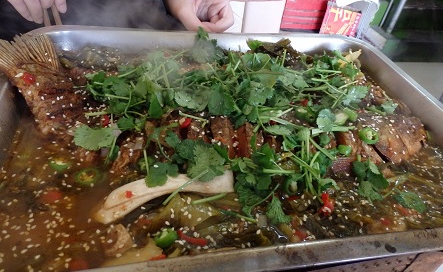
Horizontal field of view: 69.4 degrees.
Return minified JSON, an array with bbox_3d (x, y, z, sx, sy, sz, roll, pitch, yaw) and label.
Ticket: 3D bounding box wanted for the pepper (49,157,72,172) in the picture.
[{"bbox_3d":[-0.128,0.023,0.254,0.017,0.005,0.017,-2,42,-12],"label":"pepper"}]

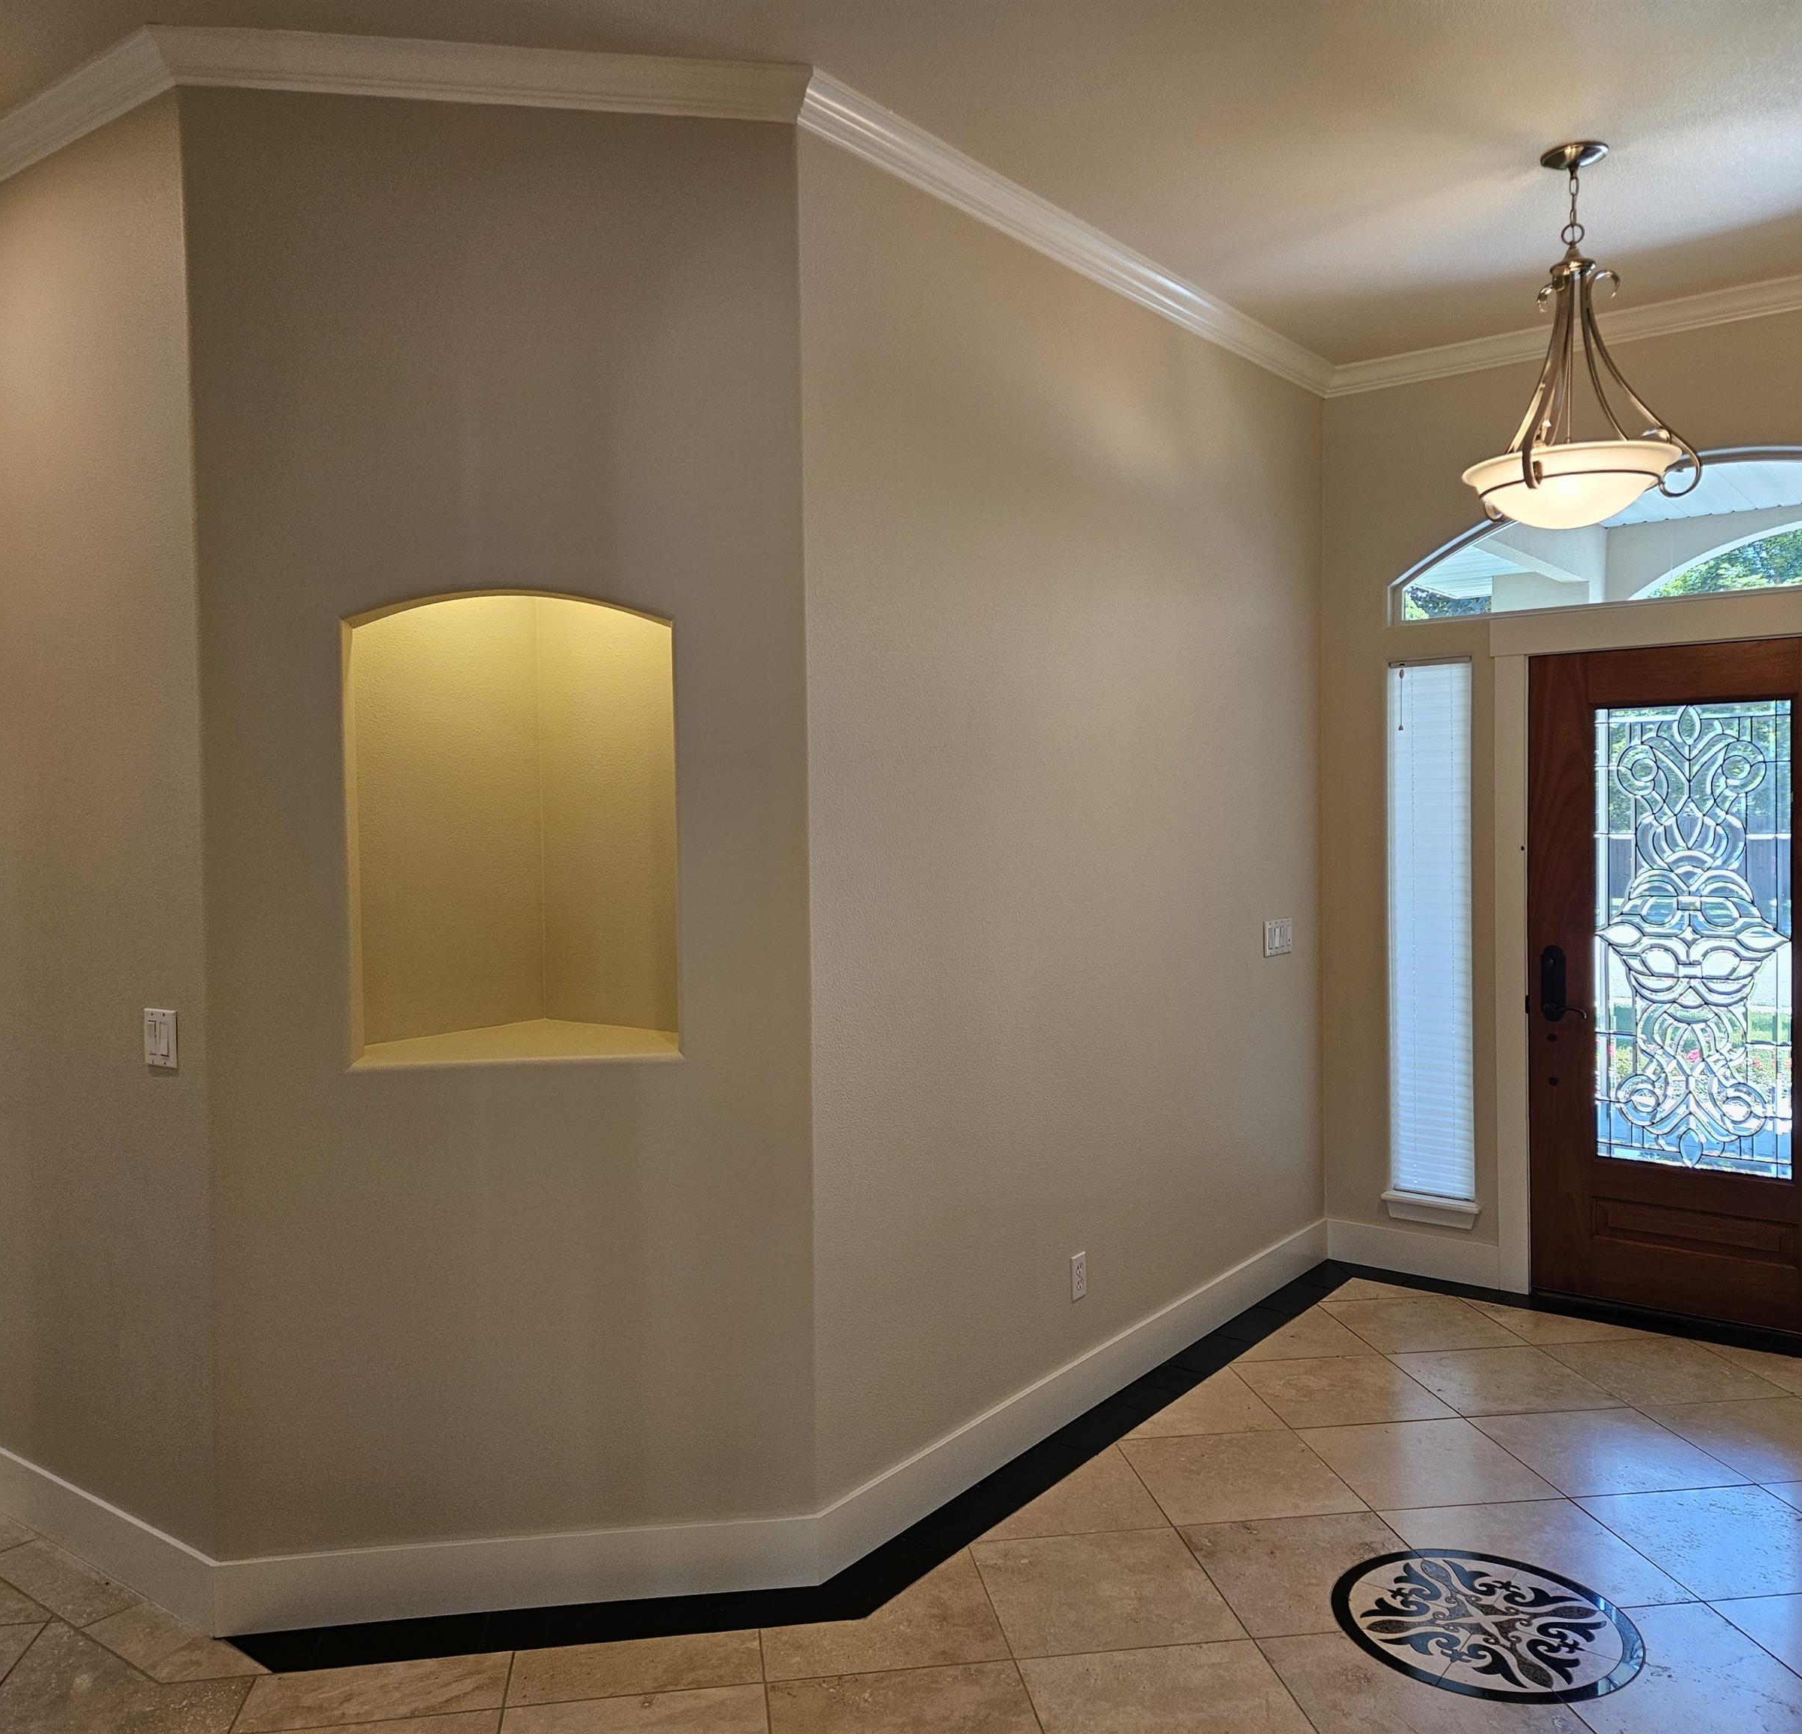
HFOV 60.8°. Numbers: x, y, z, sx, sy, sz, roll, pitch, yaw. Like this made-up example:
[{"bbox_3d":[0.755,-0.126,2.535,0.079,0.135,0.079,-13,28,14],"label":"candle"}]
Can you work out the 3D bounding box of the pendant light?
[{"bbox_3d":[1.537,-1.194,3.505,0.500,0.838,0.490,1,2,37],"label":"pendant light"}]

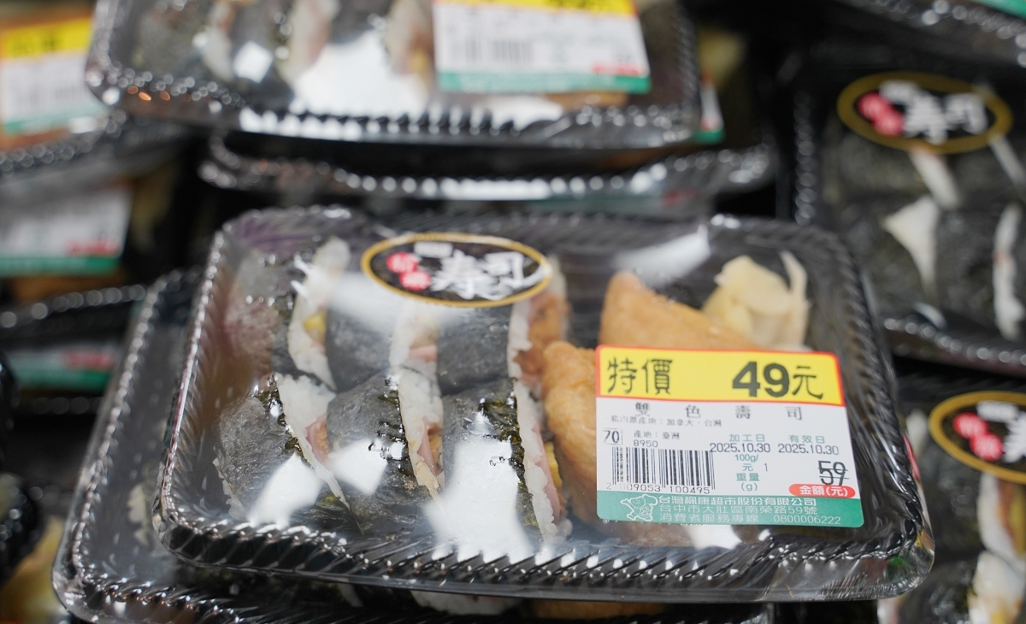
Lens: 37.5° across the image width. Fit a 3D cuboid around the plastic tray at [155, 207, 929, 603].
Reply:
[{"bbox_3d":[0.008,0.027,0.383,0.180,0.039,0.122,1,47,0],"label":"plastic tray"}]

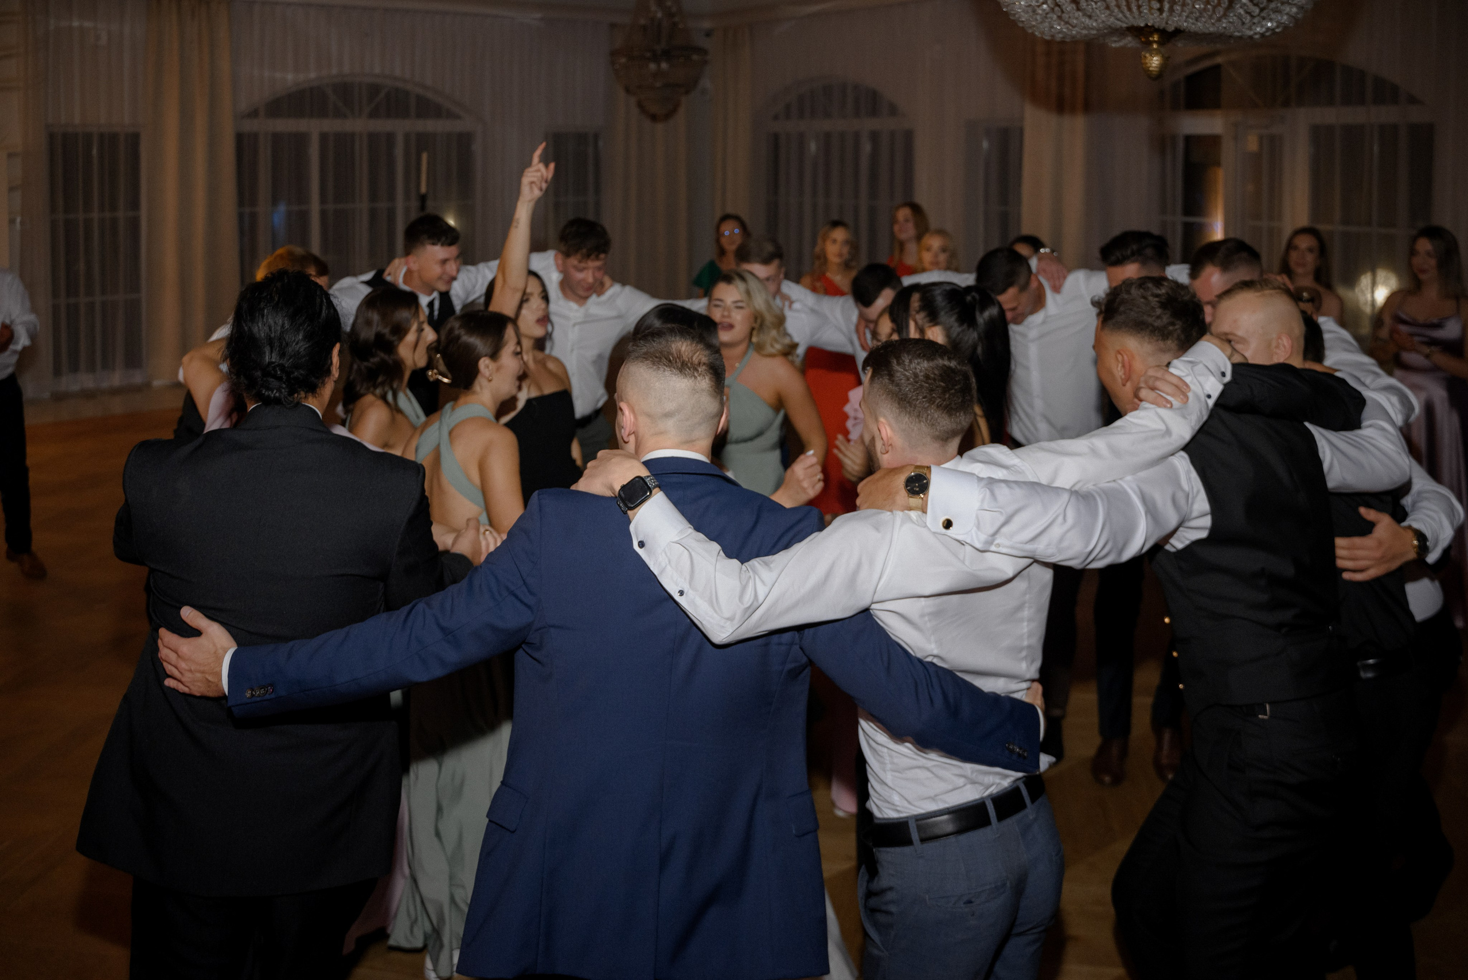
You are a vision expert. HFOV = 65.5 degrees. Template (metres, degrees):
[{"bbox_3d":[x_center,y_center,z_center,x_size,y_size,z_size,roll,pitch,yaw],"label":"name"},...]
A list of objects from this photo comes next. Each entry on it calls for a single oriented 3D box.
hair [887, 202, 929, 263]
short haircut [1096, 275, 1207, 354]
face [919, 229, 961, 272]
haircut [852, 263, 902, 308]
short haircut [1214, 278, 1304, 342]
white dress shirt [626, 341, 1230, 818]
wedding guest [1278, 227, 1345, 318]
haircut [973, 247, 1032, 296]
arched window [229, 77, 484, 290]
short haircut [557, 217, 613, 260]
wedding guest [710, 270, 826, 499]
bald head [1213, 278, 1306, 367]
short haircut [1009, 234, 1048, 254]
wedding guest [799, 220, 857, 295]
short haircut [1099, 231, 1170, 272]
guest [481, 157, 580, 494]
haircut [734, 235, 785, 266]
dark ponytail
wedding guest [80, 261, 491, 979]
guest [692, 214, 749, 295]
[{"bbox_3d":[0.934,-1.363,6.100,0.210,0.350,0.200,5,11,23],"label":"hair"},{"bbox_3d":[0.730,-0.308,2.000,0.210,0.150,0.180,-1,7,44],"label":"short haircut"},{"bbox_3d":[1.043,-1.209,5.800,0.190,0.230,0.190,1,14,7],"label":"face"},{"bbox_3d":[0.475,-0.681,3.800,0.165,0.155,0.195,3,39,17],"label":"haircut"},{"bbox_3d":[1.200,-0.403,2.600,0.200,0.155,0.165,-8,16,-30],"label":"short haircut"},{"bbox_3d":[0.390,0.140,1.960,1.280,0.800,0.400,-7,15,-25],"label":"white dress shirt"},{"bbox_3d":[2.567,-0.302,5.150,0.480,1.700,0.320,4,14,17],"label":"wedding guest"},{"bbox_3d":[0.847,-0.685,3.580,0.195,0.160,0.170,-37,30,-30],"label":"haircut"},{"bbox_3d":[-3.312,-2.460,10.100,2.100,2.400,0.150,-7,12,-32],"label":"arched window"},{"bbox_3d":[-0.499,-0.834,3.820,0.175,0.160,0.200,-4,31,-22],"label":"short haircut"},{"bbox_3d":[0.059,0.230,3.350,0.500,1.690,0.420,3,14,12],"label":"wedding guest"},{"bbox_3d":[1.057,-0.327,2.300,0.200,0.215,0.165,-22,20,-25],"label":"bald head"},{"bbox_3d":[1.350,-1.094,5.200,0.170,0.170,0.190,7,15,26],"label":"short haircut"},{"bbox_3d":[0.501,-0.524,5.900,0.480,1.690,0.320,2,14,7],"label":"wedding guest"},{"bbox_3d":[1.246,-0.733,3.550,0.220,0.150,0.175,-27,27,-37],"label":"short haircut"},{"bbox_3d":[-0.594,0.040,3.450,0.500,2.050,0.420,-10,17,-36],"label":"guest"},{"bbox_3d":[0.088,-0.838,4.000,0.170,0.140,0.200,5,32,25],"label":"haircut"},{"bbox_3d":[0.618,-0.332,3.100,0.260,0.440,0.190,3,14,12],"label":"dark ponytail"},{"bbox_3d":[-0.810,0.550,2.120,0.660,1.840,0.520,0,14,-2],"label":"wedding guest"},{"bbox_3d":[-0.015,-0.591,6.100,0.480,1.700,0.320,-1,14,-3],"label":"guest"}]

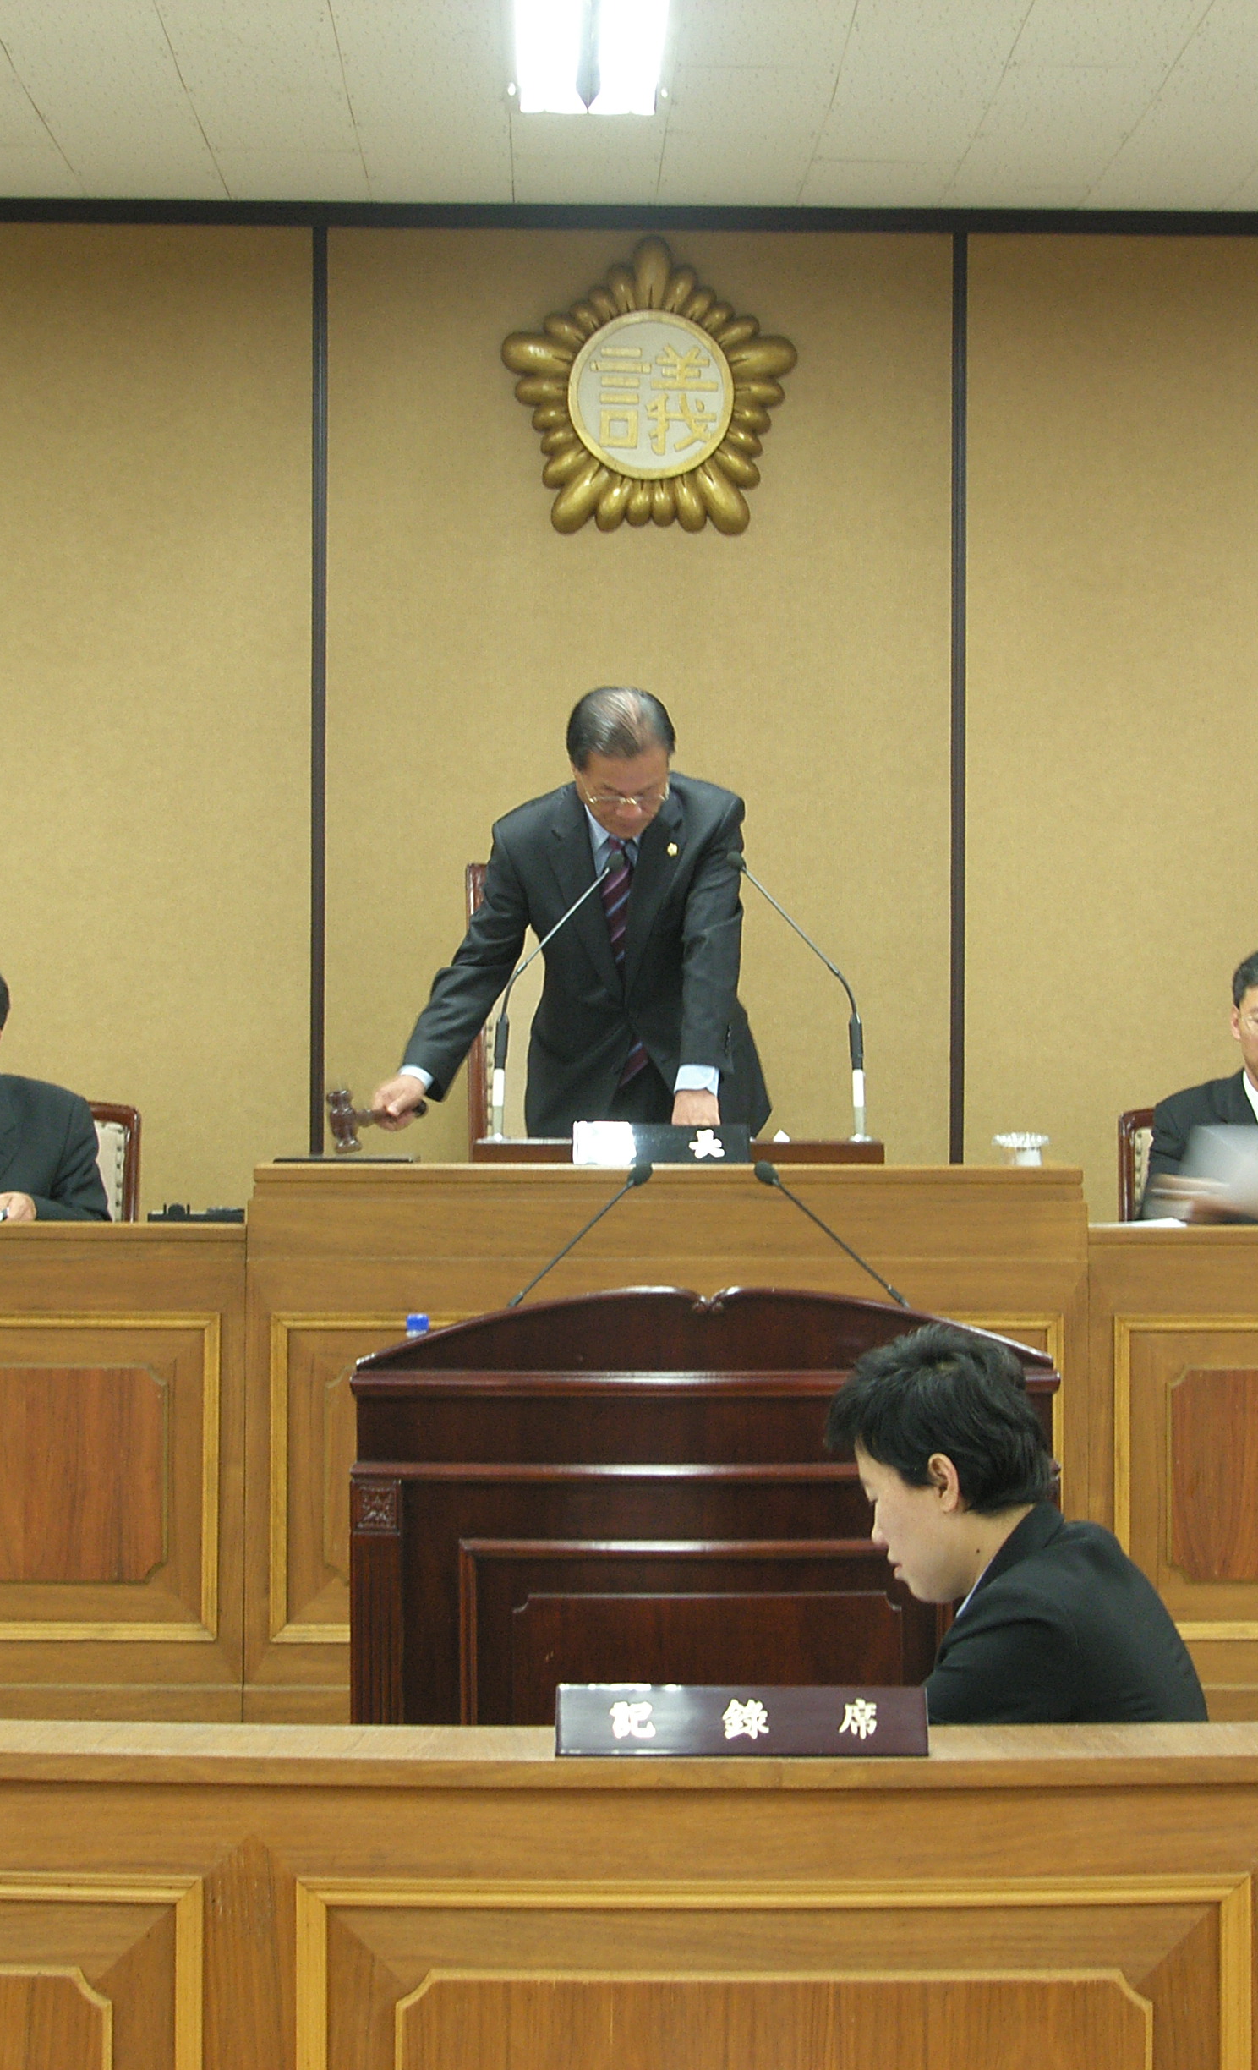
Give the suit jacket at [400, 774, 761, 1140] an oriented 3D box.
[{"bbox_3d":[-0.075,-0.110,7.500,0.630,0.690,0.460,0,0,-2],"label":"suit jacket"}]

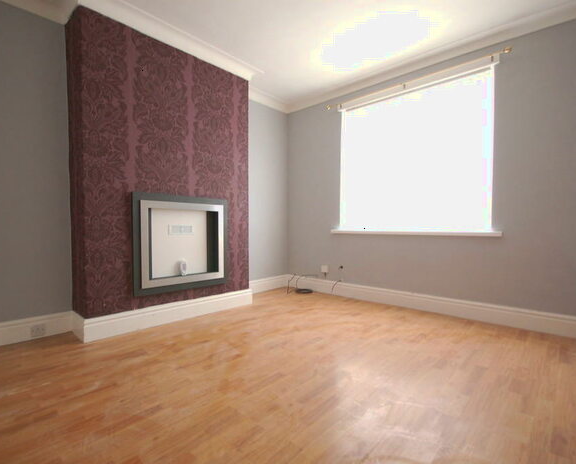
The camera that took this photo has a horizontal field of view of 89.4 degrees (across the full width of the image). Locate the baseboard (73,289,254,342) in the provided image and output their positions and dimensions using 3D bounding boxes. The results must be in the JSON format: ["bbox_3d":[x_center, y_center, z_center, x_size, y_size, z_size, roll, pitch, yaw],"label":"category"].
[{"bbox_3d":[-1.080,0.718,2.810,0.382,0.175,1.557,1,1,43],"label":"baseboard"}]

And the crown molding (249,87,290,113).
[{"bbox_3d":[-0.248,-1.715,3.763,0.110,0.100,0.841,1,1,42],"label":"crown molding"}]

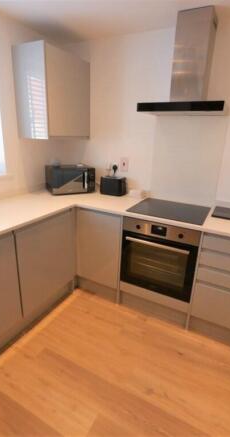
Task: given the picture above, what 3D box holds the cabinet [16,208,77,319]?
[{"bbox_3d":[-0.769,0.275,2.018,0.570,0.700,0.600,12,21,26],"label":"cabinet"}]

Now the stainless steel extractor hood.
[{"bbox_3d":[0.550,-1.115,1.727,0.596,0.658,0.467,12,21,25],"label":"stainless steel extractor hood"}]

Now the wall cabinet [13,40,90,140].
[{"bbox_3d":[-0.563,-1.137,2.243,0.342,0.713,0.616,12,21,25],"label":"wall cabinet"}]

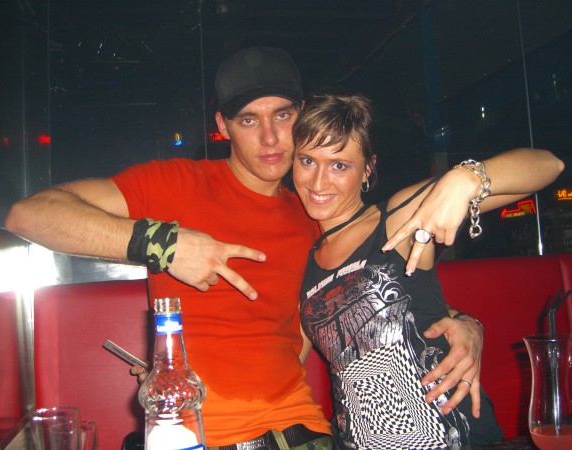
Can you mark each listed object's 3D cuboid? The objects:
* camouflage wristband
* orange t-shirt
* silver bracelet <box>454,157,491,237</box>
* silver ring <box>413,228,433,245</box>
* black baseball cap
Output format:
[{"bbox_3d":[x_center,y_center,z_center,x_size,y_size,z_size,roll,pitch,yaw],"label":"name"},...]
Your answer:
[{"bbox_3d":[-0.208,0.034,1.030,0.075,0.075,0.070,10,8,13],"label":"camouflage wristband"},{"bbox_3d":[-0.105,0.150,1.290,0.470,0.570,0.280,5,-5,-19],"label":"orange t-shirt"},{"bbox_3d":[0.299,-0.043,1.065,0.065,0.120,0.040,-3,-2,34],"label":"silver bracelet"},{"bbox_3d":[0.212,0.018,1.025,0.025,0.023,0.025,16,-9,11],"label":"silver ring"},{"bbox_3d":[-0.046,-0.272,1.250,0.175,0.140,0.260,-9,3,-7],"label":"black baseball cap"}]

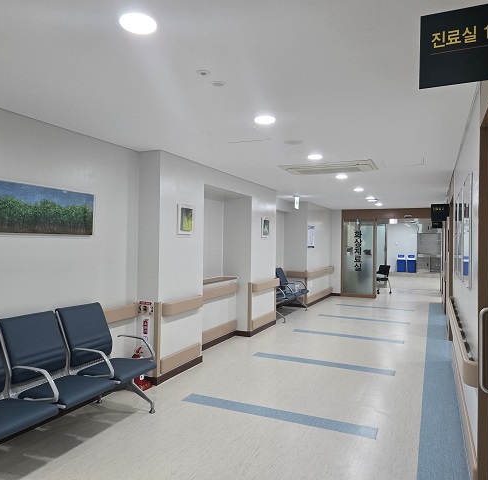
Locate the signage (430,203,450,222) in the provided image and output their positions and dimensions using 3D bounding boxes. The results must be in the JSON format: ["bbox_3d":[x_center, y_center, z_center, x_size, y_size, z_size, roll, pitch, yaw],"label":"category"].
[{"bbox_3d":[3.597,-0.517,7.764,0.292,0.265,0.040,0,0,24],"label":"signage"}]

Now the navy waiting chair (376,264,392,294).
[{"bbox_3d":[4.133,1.197,12.891,0.540,0.830,0.500,1,0,-21],"label":"navy waiting chair"}]

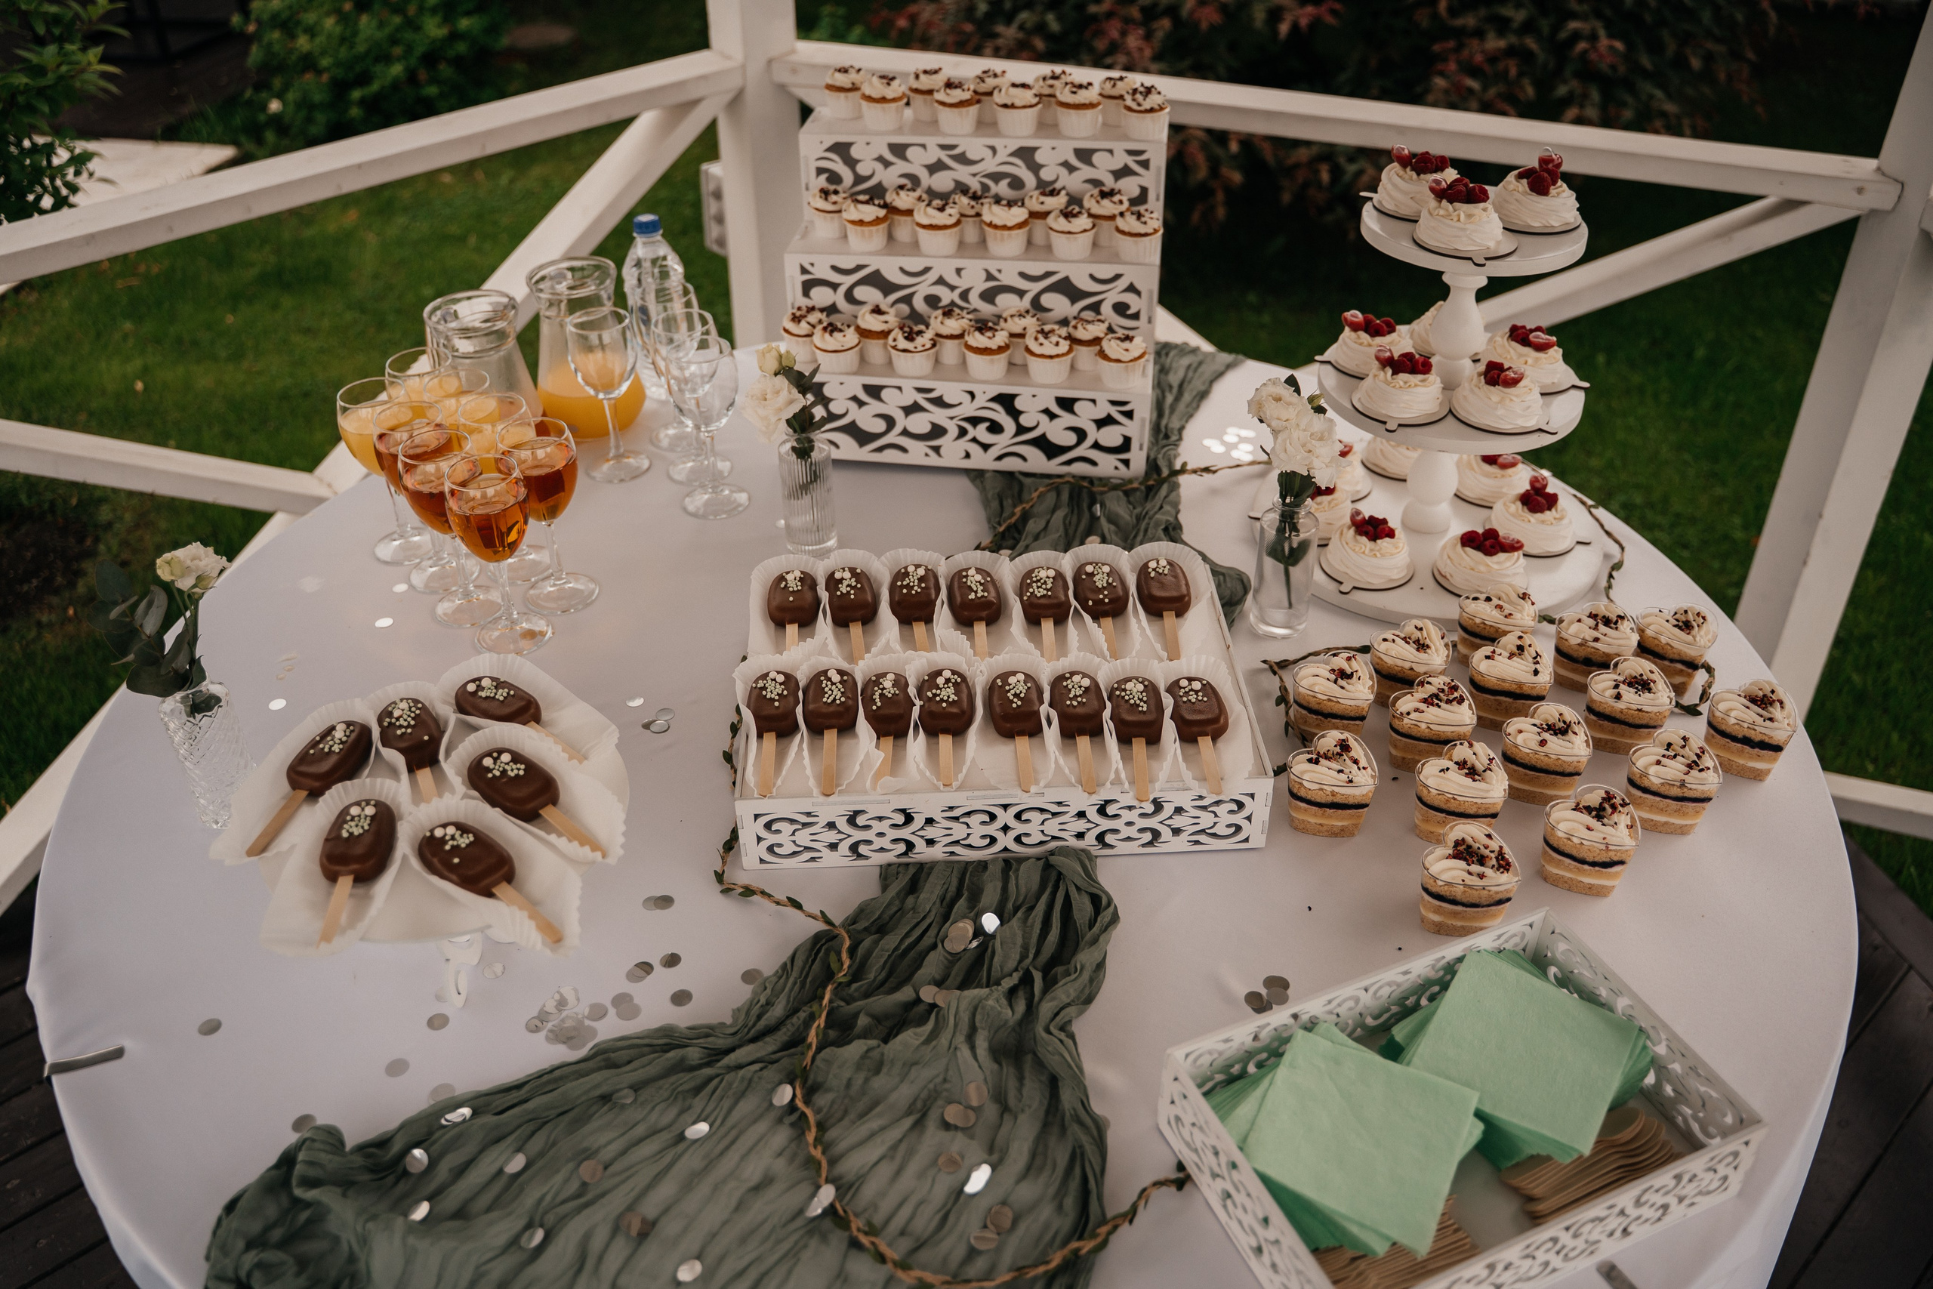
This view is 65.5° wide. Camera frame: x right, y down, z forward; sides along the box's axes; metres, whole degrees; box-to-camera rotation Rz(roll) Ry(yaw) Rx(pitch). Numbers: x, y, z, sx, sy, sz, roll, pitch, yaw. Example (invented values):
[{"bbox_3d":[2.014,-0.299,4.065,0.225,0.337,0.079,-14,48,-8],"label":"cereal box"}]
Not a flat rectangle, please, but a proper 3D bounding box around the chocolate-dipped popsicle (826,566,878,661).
[{"bbox_3d":[-0.102,-0.029,1.370,0.046,0.020,0.155,-5,35,-6],"label":"chocolate-dipped popsicle"}]

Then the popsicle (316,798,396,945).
[{"bbox_3d":[-0.417,0.157,1.020,0.044,0.022,0.146,-3,35,-3],"label":"popsicle"}]

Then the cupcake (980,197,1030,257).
[{"bbox_3d":[0.044,-0.459,1.652,0.052,0.054,0.052,4,36,7],"label":"cupcake"}]

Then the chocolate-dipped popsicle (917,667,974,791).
[{"bbox_3d":[-0.017,0.065,1.218,0.046,0.023,0.145,-1,35,0],"label":"chocolate-dipped popsicle"}]

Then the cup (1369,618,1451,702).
[{"bbox_3d":[0.413,0.026,1.377,0.074,0.062,0.076,-20,40,-26],"label":"cup"}]

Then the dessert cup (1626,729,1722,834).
[{"bbox_3d":[0.550,0.111,1.166,0.066,0.062,0.067,-22,41,-27],"label":"dessert cup"}]

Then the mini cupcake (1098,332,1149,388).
[{"bbox_3d":[0.166,-0.303,1.600,0.054,0.052,0.054,4,36,8],"label":"mini cupcake"}]

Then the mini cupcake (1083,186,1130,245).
[{"bbox_3d":[0.158,-0.488,1.705,0.055,0.057,0.055,5,36,8],"label":"mini cupcake"}]

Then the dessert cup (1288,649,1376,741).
[{"bbox_3d":[0.319,0.038,1.278,0.071,0.062,0.068,-27,42,-31],"label":"dessert cup"}]

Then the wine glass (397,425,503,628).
[{"bbox_3d":[-0.479,-0.107,1.404,0.075,0.174,0.075,-1,36,0],"label":"wine glass"}]

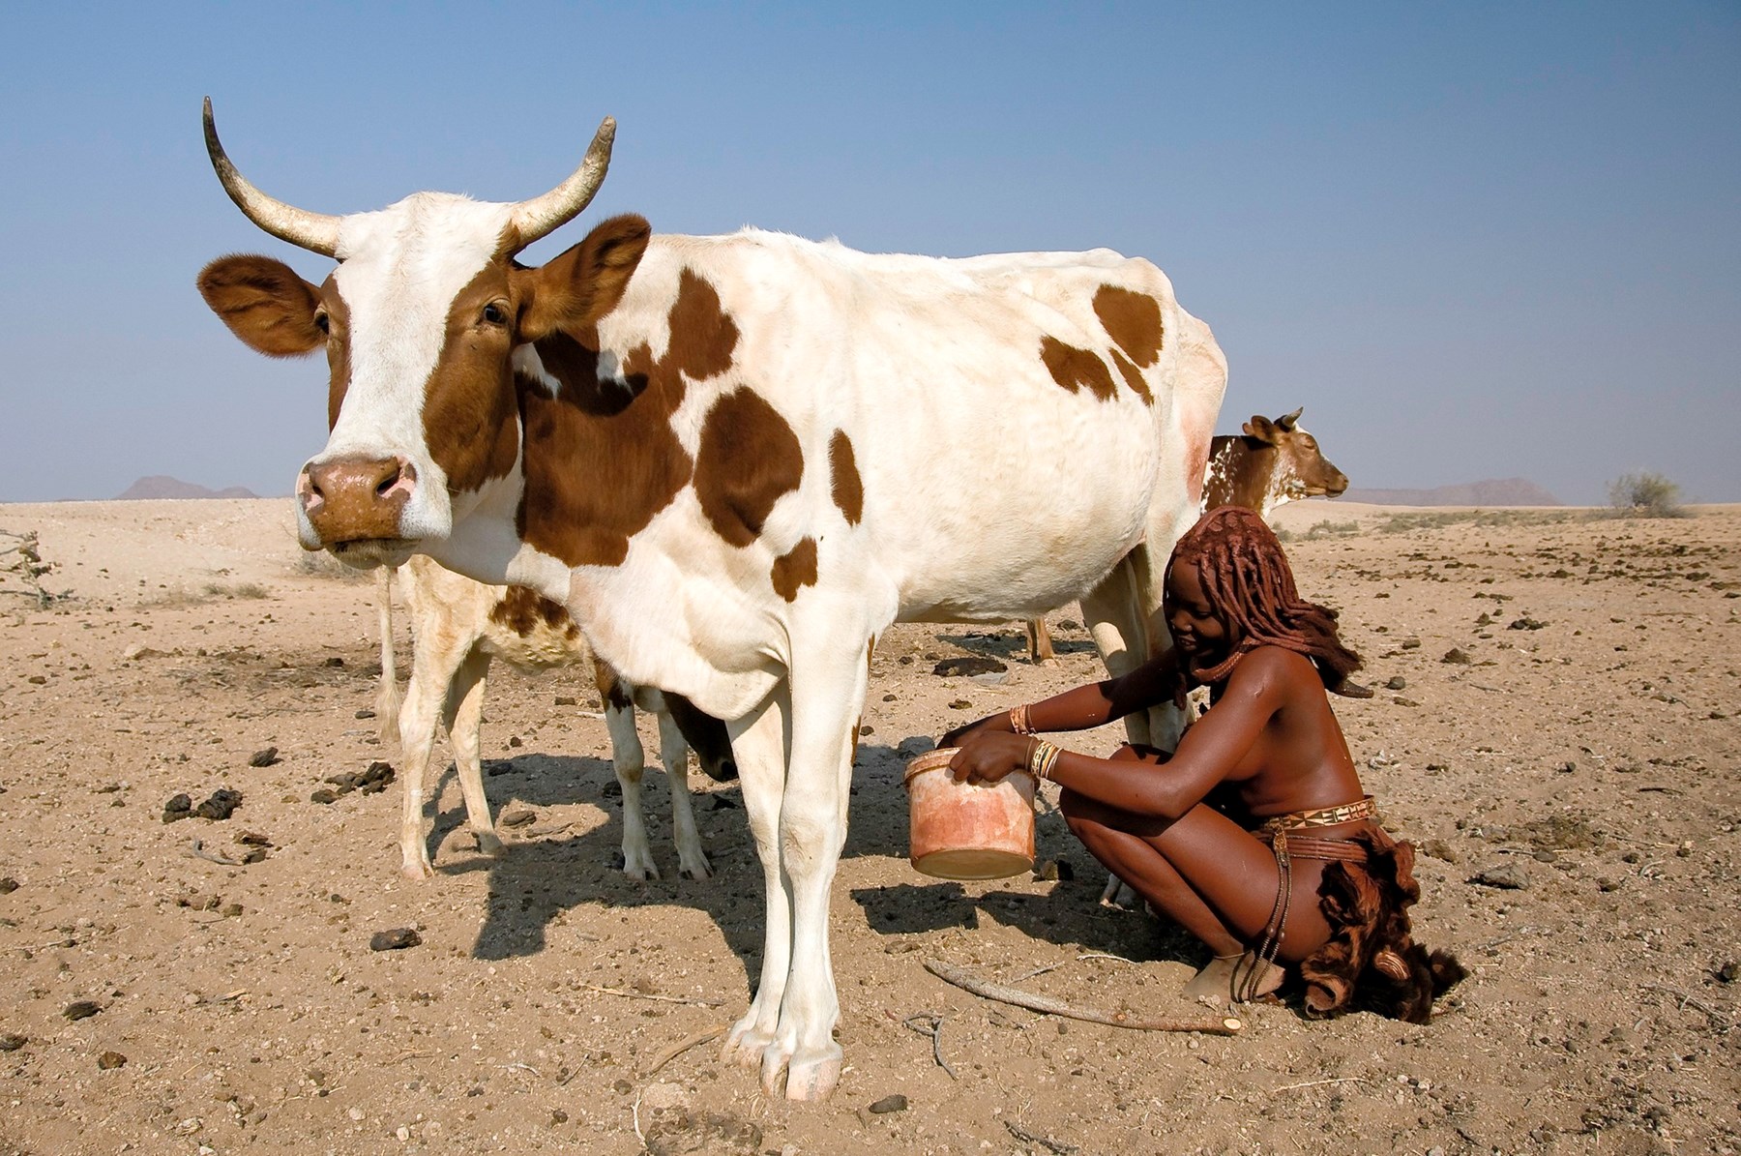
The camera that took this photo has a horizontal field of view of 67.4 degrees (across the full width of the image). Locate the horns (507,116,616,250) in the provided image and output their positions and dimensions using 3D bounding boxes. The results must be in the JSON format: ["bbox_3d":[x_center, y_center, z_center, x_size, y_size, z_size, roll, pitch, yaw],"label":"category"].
[{"bbox_3d":[-0.375,-0.479,1.580,0.130,0.155,0.090,0,3,0],"label":"horns"}]

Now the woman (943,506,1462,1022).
[{"bbox_3d":[0.610,0.309,2.444,0.920,0.900,0.500,1,3,9],"label":"woman"}]

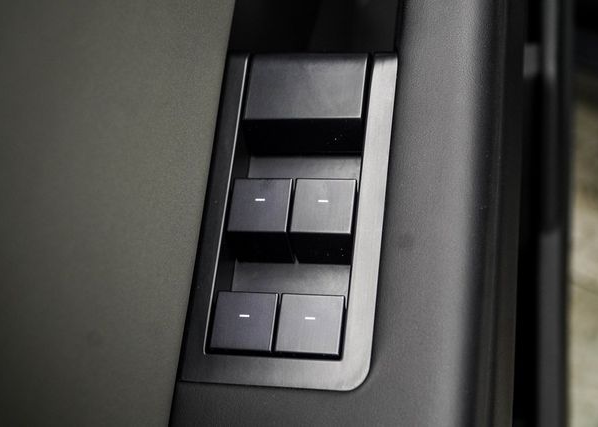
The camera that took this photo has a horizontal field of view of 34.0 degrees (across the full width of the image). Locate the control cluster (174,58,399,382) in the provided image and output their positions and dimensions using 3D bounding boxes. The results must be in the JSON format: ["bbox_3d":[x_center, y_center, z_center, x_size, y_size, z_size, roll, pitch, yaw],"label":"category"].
[{"bbox_3d":[0.000,0.002,0.380,0.071,0.023,0.138,1,67,13],"label":"control cluster"}]

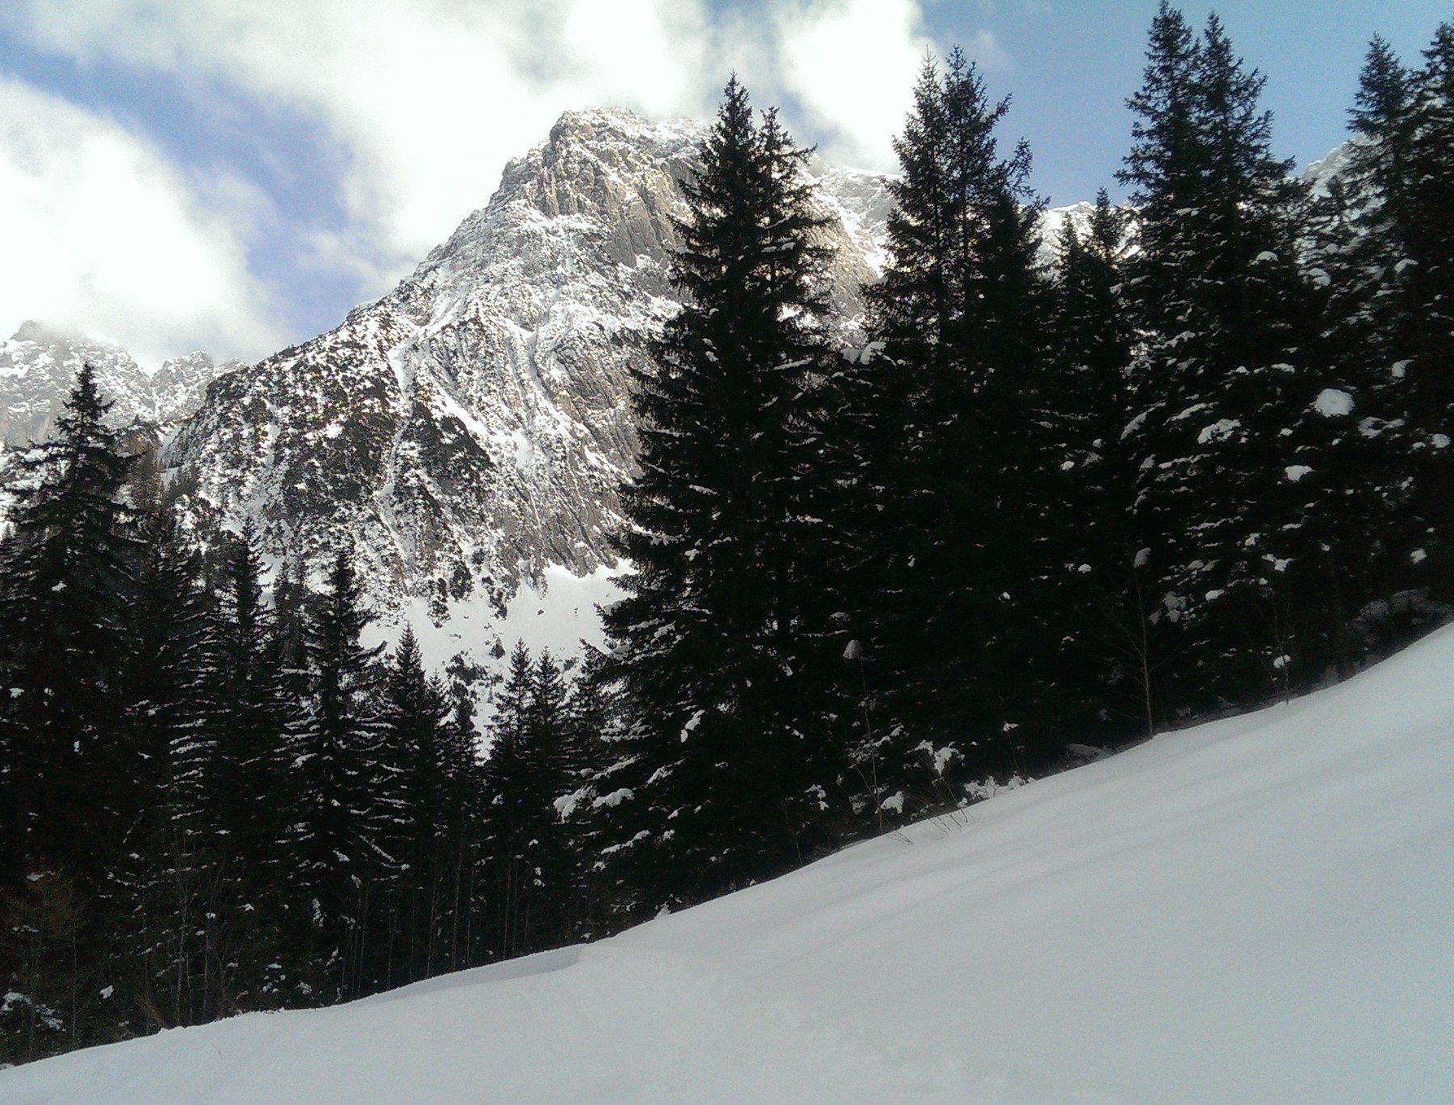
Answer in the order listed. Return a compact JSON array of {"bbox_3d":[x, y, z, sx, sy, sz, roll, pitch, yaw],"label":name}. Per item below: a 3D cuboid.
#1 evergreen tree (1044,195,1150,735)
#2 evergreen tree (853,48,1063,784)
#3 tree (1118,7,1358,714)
[{"bbox_3d":[7.355,-2.006,29.004,2.240,11.310,2.240,-5,-15,14],"label":"evergreen tree"},{"bbox_3d":[4.159,-2.931,26.278,3.700,14.120,3.700,-3,-15,9],"label":"evergreen tree"},{"bbox_3d":[8.111,-3.442,23.153,3.520,12.080,3.520,-6,-16,20],"label":"tree"}]

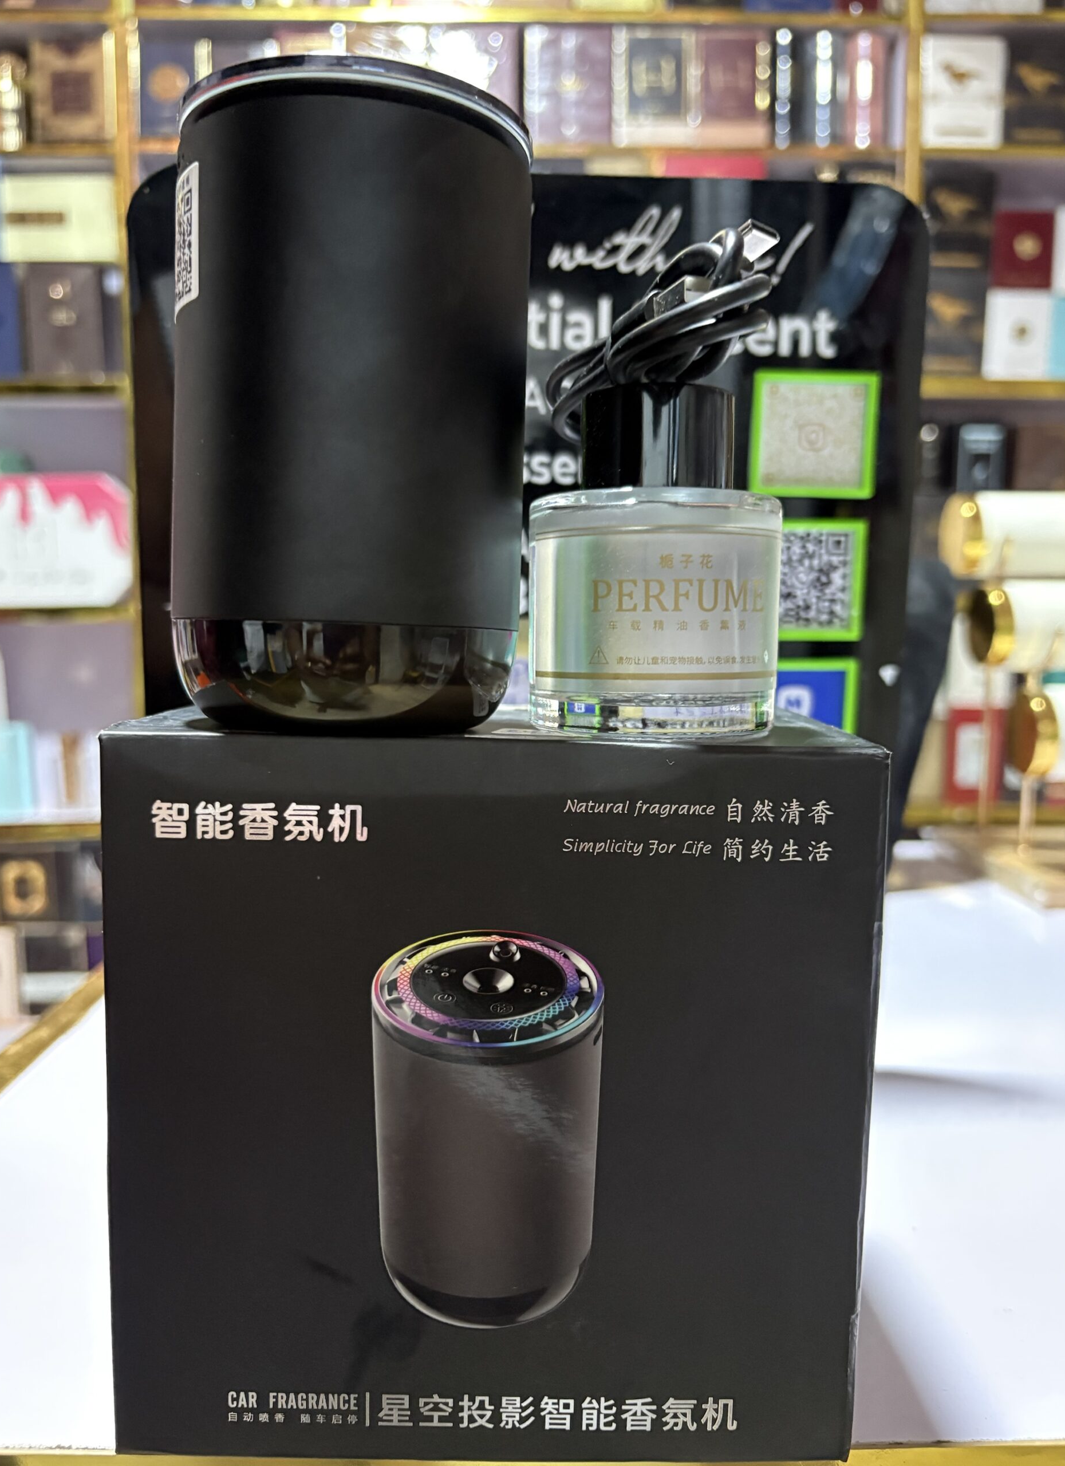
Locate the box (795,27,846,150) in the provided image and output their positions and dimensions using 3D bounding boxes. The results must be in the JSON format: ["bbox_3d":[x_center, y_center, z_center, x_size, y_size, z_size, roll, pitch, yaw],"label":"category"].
[{"bbox_3d":[0.332,-0.748,1.311,0.058,0.128,0.070,0,4,-1],"label":"box"}]

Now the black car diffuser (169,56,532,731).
[{"bbox_3d":[-0.033,-0.054,0.202,0.063,0.104,0.063,1,7,-1],"label":"black car diffuser"}]

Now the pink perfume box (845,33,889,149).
[{"bbox_3d":[0.387,-0.748,1.312,0.051,0.129,0.070,0,4,-1],"label":"pink perfume box"}]

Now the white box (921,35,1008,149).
[{"bbox_3d":[0.501,-0.747,1.305,0.097,0.125,0.050,0,4,-1],"label":"white box"}]

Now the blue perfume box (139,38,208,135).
[{"bbox_3d":[-0.440,-0.786,1.365,0.085,0.118,0.050,0,6,-1],"label":"blue perfume box"}]

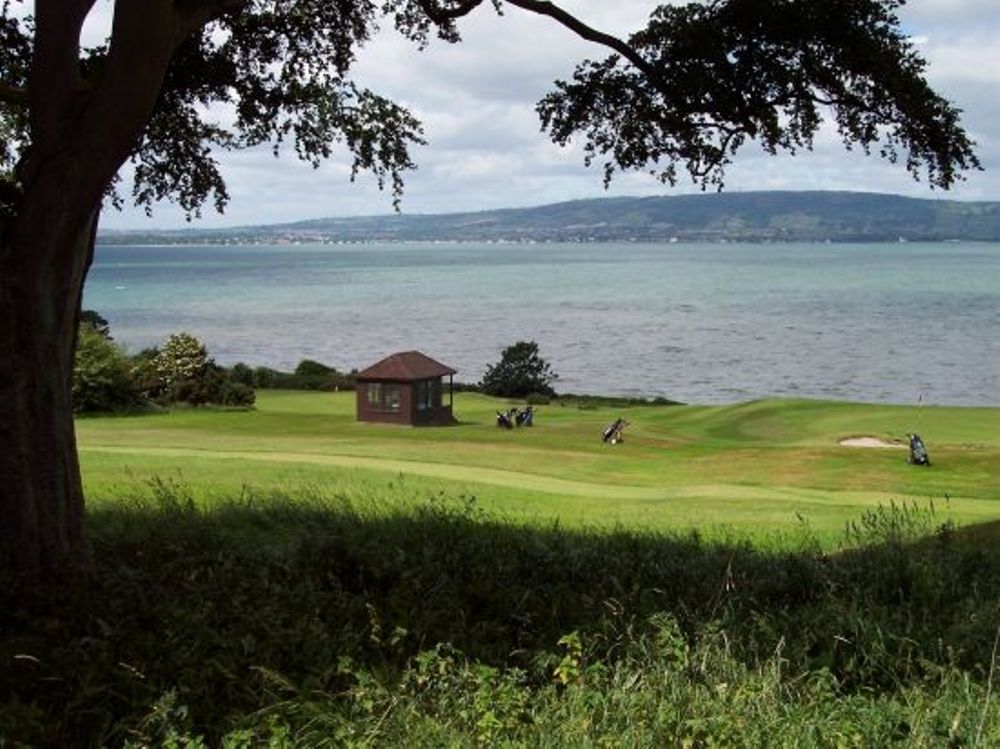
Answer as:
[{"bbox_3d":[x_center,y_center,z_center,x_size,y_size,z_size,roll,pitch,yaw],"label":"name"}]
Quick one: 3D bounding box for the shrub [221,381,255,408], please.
[{"bbox_3d":[-13.963,0.958,78.568,1.900,1.350,1.700,0,5,0],"label":"shrub"}]

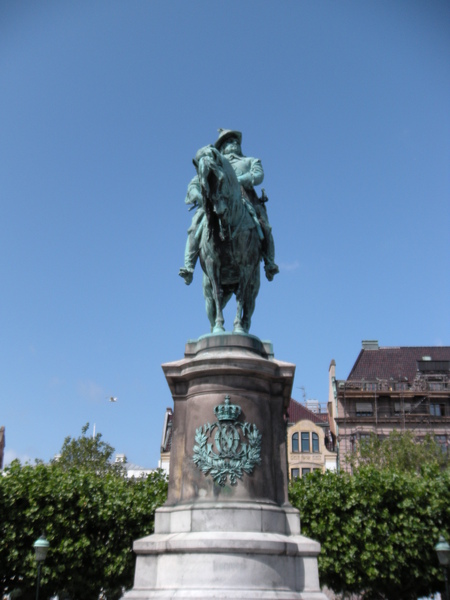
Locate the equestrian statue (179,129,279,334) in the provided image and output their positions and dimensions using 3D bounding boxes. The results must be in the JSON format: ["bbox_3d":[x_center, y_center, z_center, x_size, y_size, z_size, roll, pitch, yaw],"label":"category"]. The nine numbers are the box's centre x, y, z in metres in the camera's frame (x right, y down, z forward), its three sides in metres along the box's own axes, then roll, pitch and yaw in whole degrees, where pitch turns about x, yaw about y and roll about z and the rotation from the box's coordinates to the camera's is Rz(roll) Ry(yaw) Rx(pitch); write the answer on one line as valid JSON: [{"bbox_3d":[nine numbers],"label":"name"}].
[{"bbox_3d":[0.075,-1.095,16.734,1.662,4.088,3.400,1,-20,0],"label":"equestrian statue"}]

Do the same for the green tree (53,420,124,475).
[{"bbox_3d":[-5.832,10.189,38.834,4.600,10.485,4.600,1,-20,0],"label":"green tree"}]

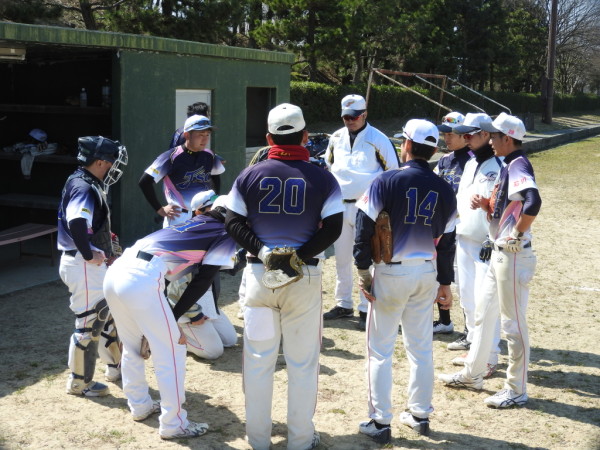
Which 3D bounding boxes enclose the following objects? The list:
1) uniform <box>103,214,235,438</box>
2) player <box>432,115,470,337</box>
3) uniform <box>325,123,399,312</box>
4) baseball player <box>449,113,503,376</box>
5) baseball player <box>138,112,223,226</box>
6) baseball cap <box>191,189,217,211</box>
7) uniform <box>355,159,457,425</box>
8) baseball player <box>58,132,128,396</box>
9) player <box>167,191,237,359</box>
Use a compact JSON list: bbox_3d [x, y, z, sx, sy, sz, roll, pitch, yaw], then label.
[{"bbox_3d":[-0.757,0.489,5.461,0.820,1.250,0.480,-4,9,-30],"label":"uniform"},{"bbox_3d":[1.225,0.029,7.126,0.380,1.740,0.500,-7,11,-41],"label":"player"},{"bbox_3d":[0.473,-0.052,7.646,0.580,1.470,0.380,4,9,22],"label":"uniform"},{"bbox_3d":[1.263,0.122,6.445,0.430,1.750,0.500,-4,9,-28],"label":"baseball player"},{"bbox_3d":[-0.933,-0.023,7.480,0.600,1.680,0.380,-4,9,-28],"label":"baseball player"},{"bbox_3d":[-0.684,-0.177,6.900,0.250,0.140,0.180,20,13,12],"label":"baseball cap"},{"bbox_3d":[0.573,0.366,5.216,0.540,1.420,0.340,-4,9,-28],"label":"uniform"},{"bbox_3d":[-1.304,0.228,5.986,0.470,1.600,0.520,-1,8,-14],"label":"baseball player"},{"bbox_3d":[-0.737,0.314,6.916,0.580,1.180,0.500,4,9,22],"label":"player"}]

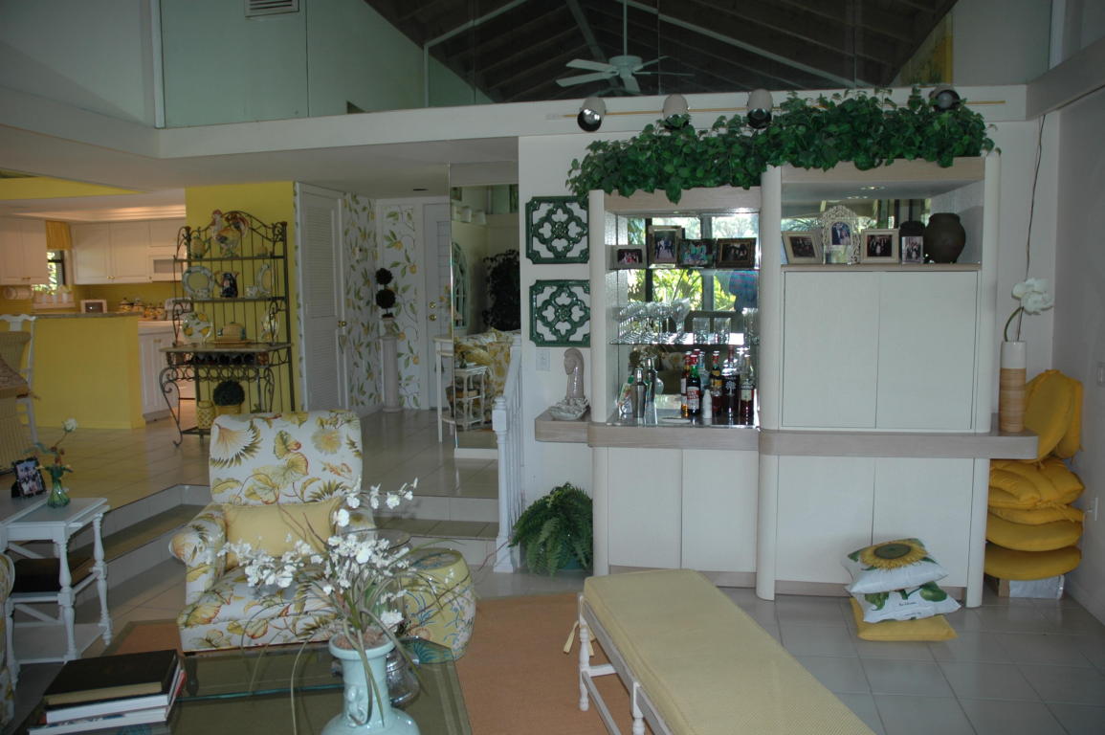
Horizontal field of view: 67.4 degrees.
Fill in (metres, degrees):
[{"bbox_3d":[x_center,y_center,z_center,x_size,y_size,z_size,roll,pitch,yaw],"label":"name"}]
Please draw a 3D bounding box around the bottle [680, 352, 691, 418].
[{"bbox_3d":[0.757,0.088,4.628,0.078,0.344,0.078,0,7,9],"label":"bottle"}]

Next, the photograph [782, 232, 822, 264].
[{"bbox_3d":[1.214,-0.579,4.024,0.200,0.170,0.050,-3,-9,-15],"label":"photograph"}]

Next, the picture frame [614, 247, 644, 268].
[{"bbox_3d":[0.420,-0.602,4.537,0.175,0.127,0.030,0,-3,9],"label":"picture frame"}]

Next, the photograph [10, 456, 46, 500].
[{"bbox_3d":[-2.319,0.486,3.677,0.125,0.170,0.050,-7,-3,-43],"label":"photograph"}]

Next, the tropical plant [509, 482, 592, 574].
[{"bbox_3d":[-0.001,0.872,4.702,0.470,0.450,0.430,0,7,9],"label":"tropical plant"}]

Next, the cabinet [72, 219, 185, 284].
[{"bbox_3d":[-5.159,-1.433,10.339,1.780,0.767,0.340,0,7,11],"label":"cabinet"}]

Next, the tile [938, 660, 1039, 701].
[{"bbox_3d":[1.691,1.223,3.208,0.320,0.010,0.320,0,6,11],"label":"tile"}]

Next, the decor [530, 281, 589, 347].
[{"bbox_3d":[0.066,-0.314,4.792,0.395,0.389,0.040,0,7,11],"label":"decor"}]

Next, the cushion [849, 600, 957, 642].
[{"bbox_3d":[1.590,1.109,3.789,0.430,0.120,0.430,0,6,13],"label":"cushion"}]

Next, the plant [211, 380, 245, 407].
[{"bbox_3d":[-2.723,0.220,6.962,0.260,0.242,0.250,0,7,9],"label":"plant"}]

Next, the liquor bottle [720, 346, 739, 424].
[{"bbox_3d":[0.973,0.079,4.501,0.095,0.387,0.093,0,7,9],"label":"liquor bottle"}]

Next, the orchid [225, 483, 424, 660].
[{"bbox_3d":[-0.517,0.457,1.887,0.420,0.390,0.340,0,7,11],"label":"orchid"}]

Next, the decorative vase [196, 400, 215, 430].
[{"bbox_3d":[-2.822,0.390,6.748,0.143,0.210,0.143,0,7,11],"label":"decorative vase"}]

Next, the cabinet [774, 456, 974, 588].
[{"bbox_3d":[1.597,0.715,4.248,0.920,0.660,0.520,0,6,11],"label":"cabinet"}]

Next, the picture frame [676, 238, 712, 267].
[{"bbox_3d":[0.738,-0.588,4.260,0.187,0.155,0.030,0,-2,9],"label":"picture frame"}]

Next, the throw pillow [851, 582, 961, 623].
[{"bbox_3d":[1.539,1.022,3.672,0.420,0.120,0.410,-9,6,4],"label":"throw pillow"}]

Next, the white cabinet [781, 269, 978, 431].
[{"bbox_3d":[1.607,-0.109,4.255,0.908,0.782,0.540,0,7,9],"label":"white cabinet"}]

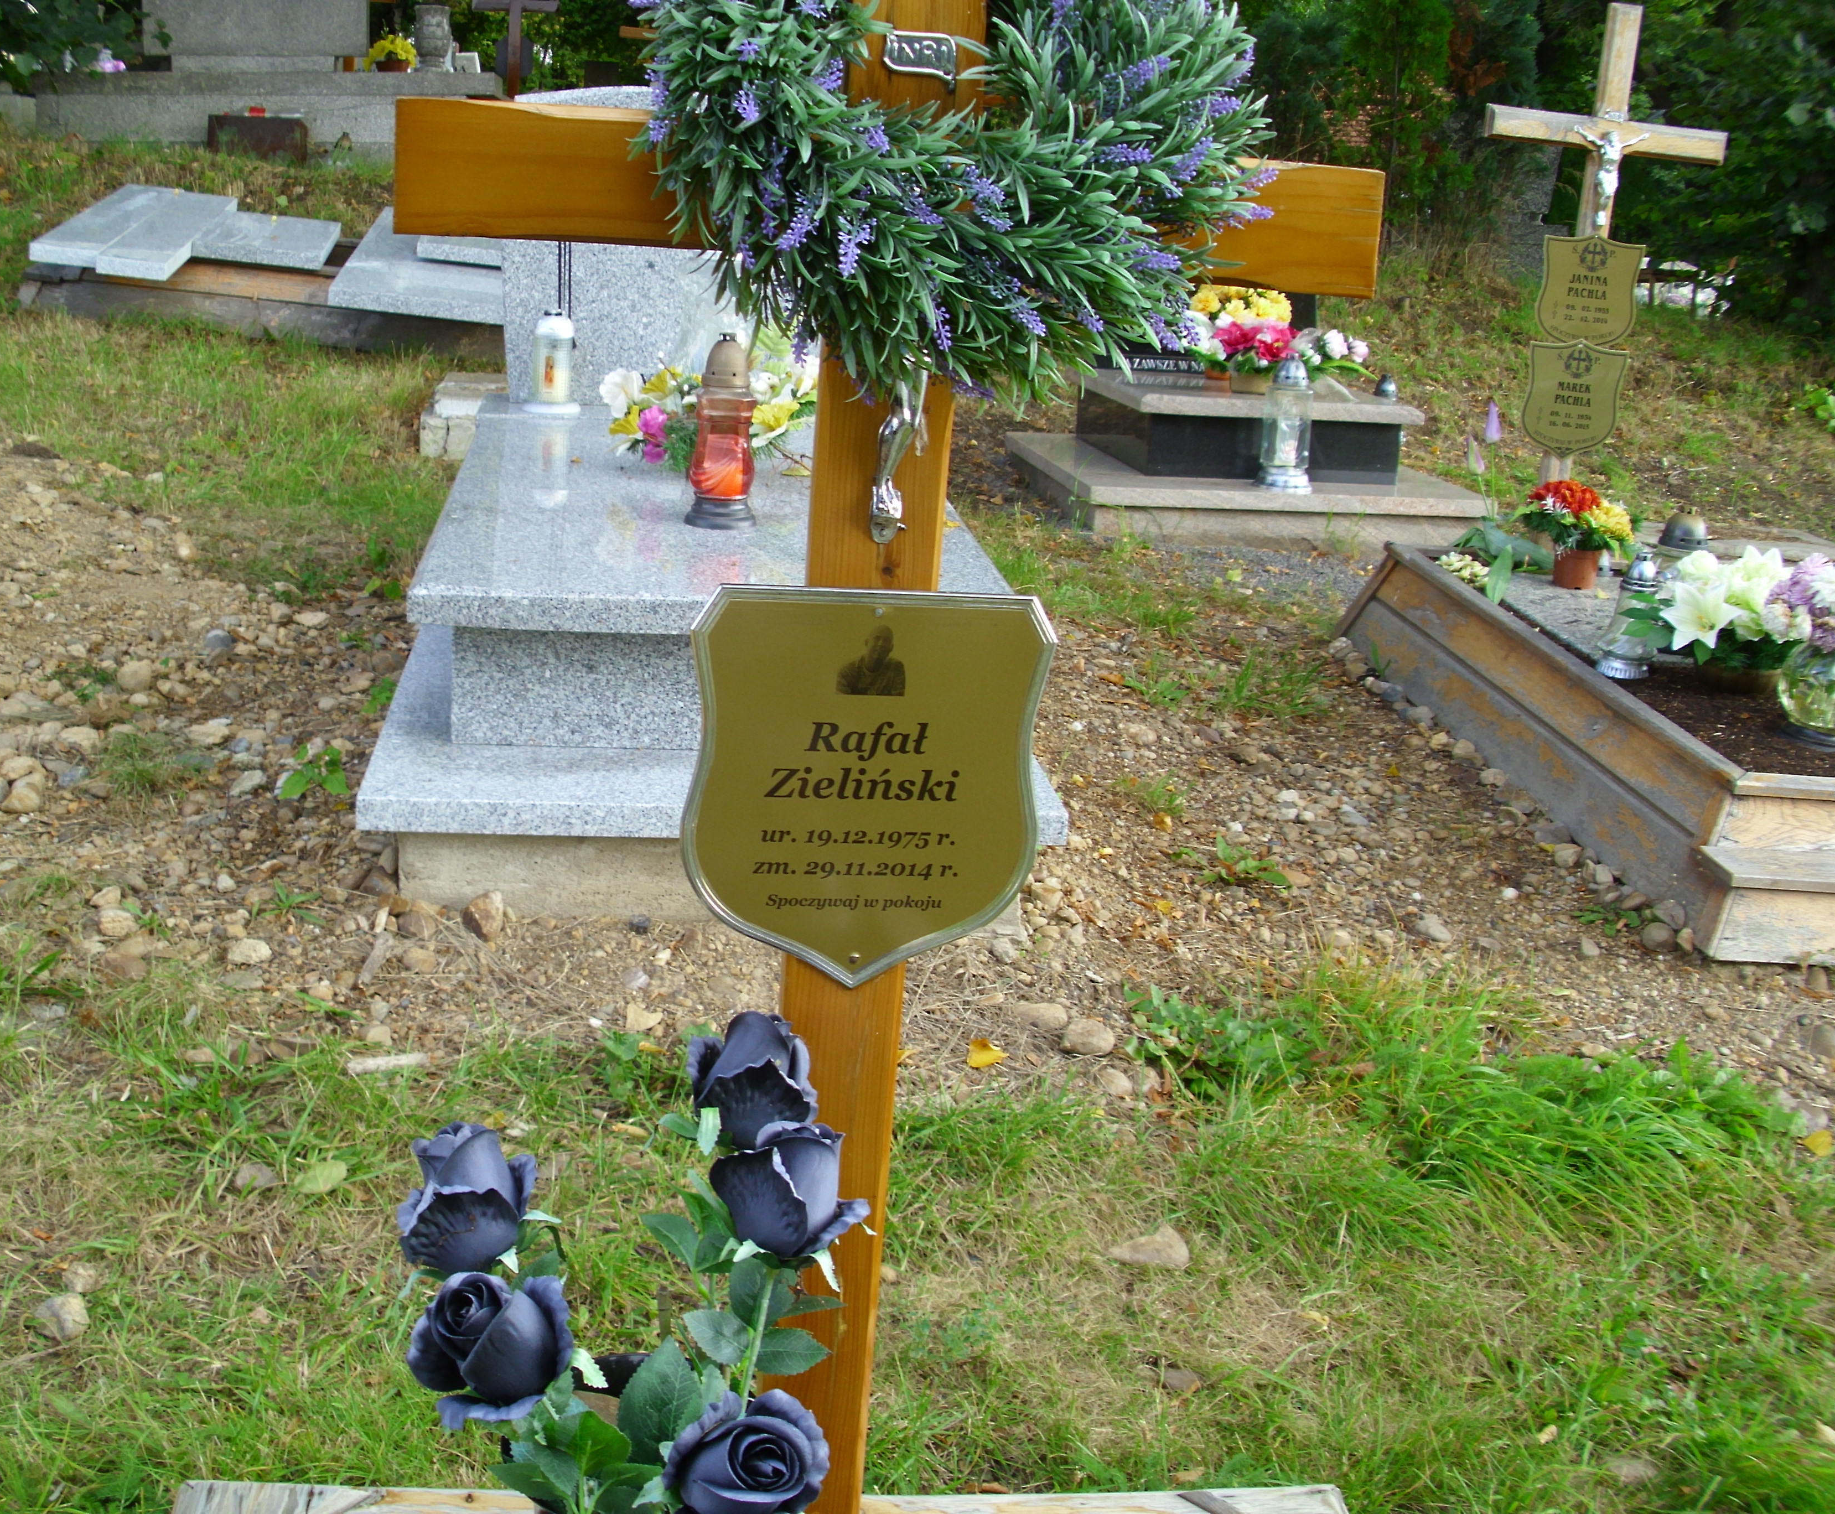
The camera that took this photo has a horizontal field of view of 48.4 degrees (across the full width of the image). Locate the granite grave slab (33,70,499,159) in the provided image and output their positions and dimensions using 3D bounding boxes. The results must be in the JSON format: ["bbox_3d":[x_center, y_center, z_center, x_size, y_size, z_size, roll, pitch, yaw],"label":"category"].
[{"bbox_3d":[-2.840,-2.946,9.345,1.877,0.337,1.600,-1,18,-8],"label":"granite grave slab"}]

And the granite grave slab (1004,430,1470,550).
[{"bbox_3d":[0.945,-0.787,5.999,1.188,0.138,0.859,0,18,-13],"label":"granite grave slab"}]

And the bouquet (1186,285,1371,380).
[{"bbox_3d":[1.062,-1.248,6.017,0.540,0.240,0.300,1,18,-9],"label":"bouquet"}]

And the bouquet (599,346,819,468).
[{"bbox_3d":[-0.410,-0.689,4.097,0.460,0.220,0.300,1,18,-9],"label":"bouquet"}]

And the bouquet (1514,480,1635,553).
[{"bbox_3d":[1.536,-0.559,4.772,0.260,0.145,0.230,1,18,-9],"label":"bouquet"}]

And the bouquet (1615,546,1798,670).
[{"bbox_3d":[1.517,-0.283,3.914,0.310,0.190,0.260,1,18,-9],"label":"bouquet"}]

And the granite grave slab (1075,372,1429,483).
[{"bbox_3d":[0.938,-0.988,6.025,0.842,0.227,0.719,0,18,-13],"label":"granite grave slab"}]

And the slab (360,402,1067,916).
[{"bbox_3d":[-0.419,-0.288,3.877,1.020,0.464,2.040,1,18,-9],"label":"slab"}]

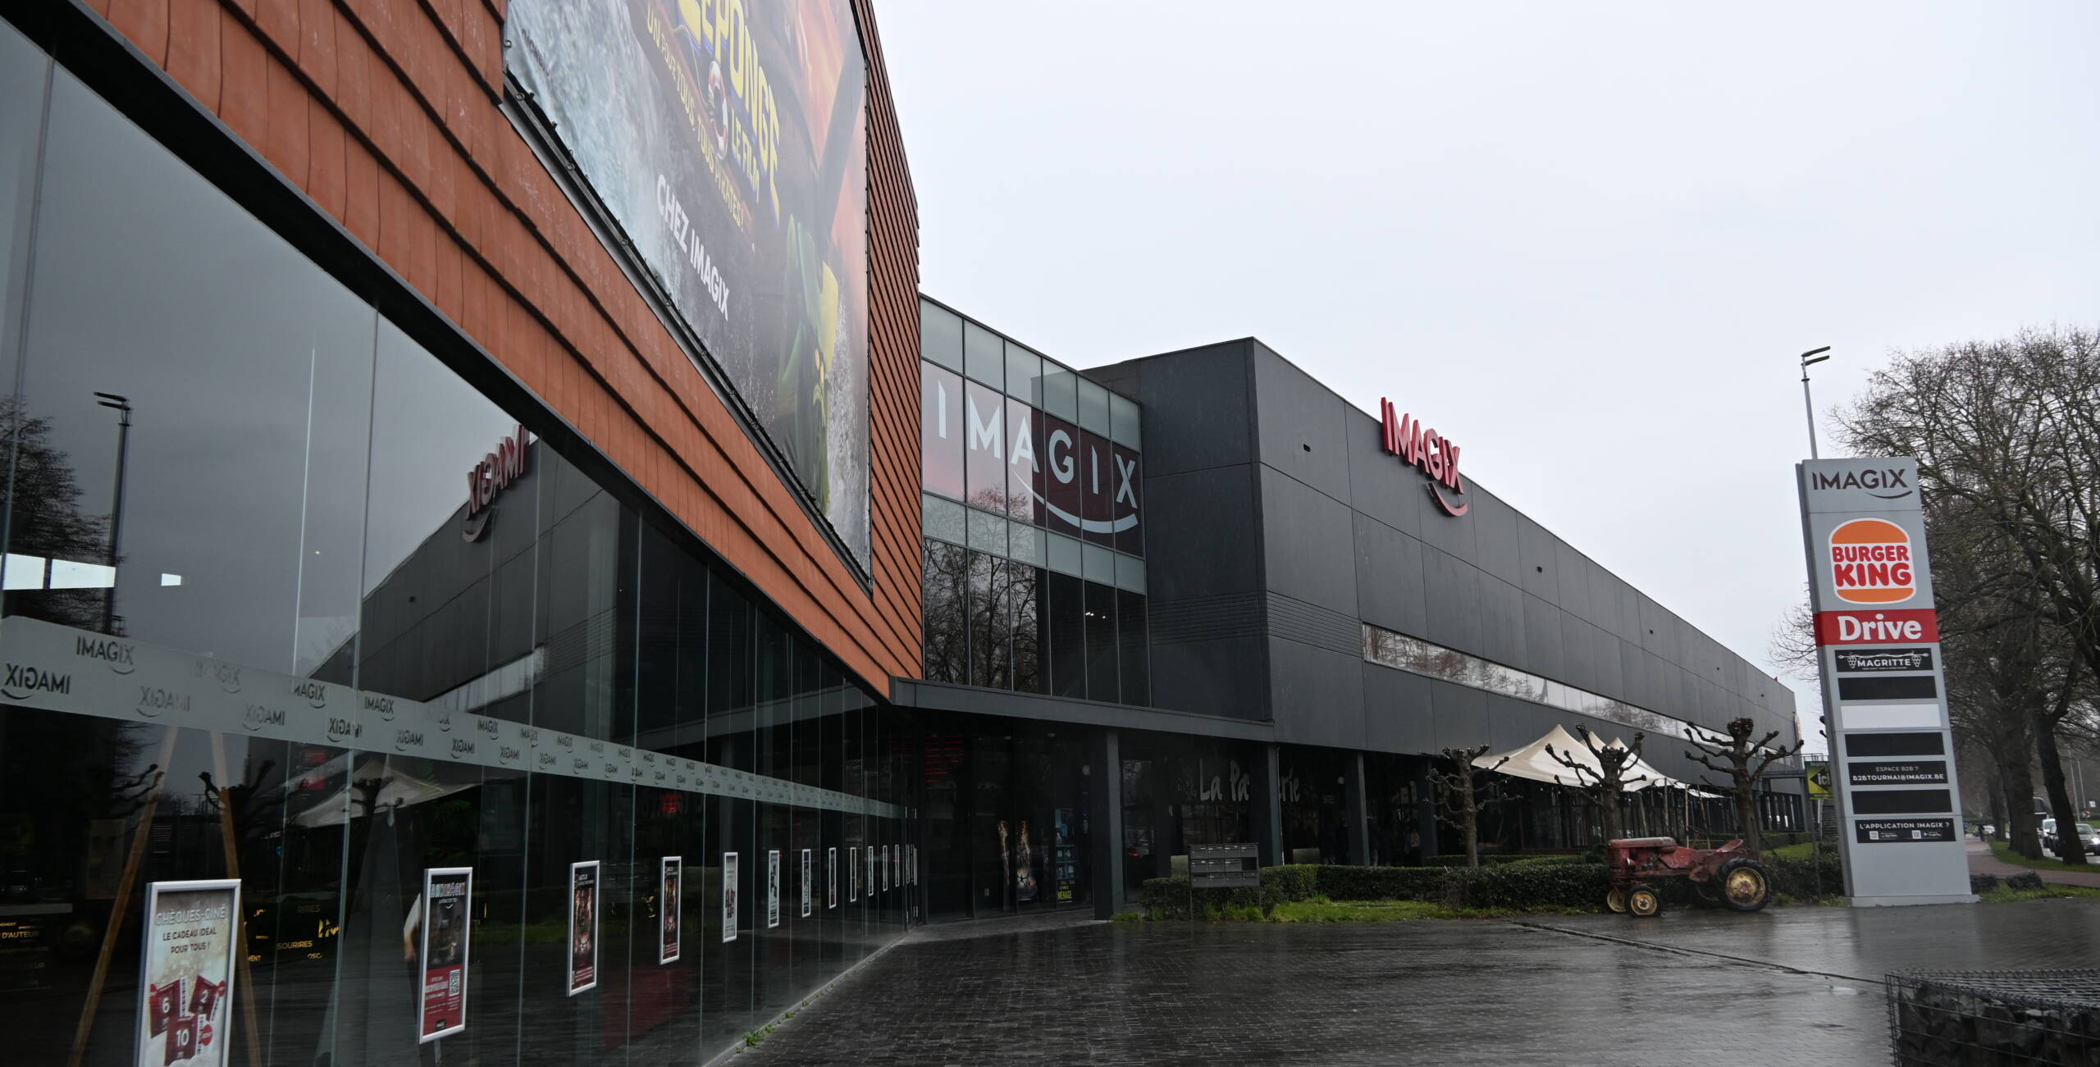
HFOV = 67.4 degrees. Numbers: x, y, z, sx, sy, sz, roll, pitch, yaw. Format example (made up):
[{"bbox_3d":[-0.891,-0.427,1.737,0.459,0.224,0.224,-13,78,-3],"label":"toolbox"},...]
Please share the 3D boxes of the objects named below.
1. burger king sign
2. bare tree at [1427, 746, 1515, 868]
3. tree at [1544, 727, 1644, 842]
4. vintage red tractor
[{"bbox_3d":[14.385,0.491,27.549,1.408,1.526,0.100,-1,-11,0],"label":"burger king sign"},{"bbox_3d":[7.843,5.405,29.083,1.513,2.946,1.407,-1,-11,0],"label":"bare tree"},{"bbox_3d":[10.576,5.387,30.381,1.813,3.322,1.687,-1,-11,0],"label":"tree"},{"bbox_3d":[10.488,5.606,25.985,2.480,1.270,1.300,-1,-11,-5],"label":"vintage red tractor"}]

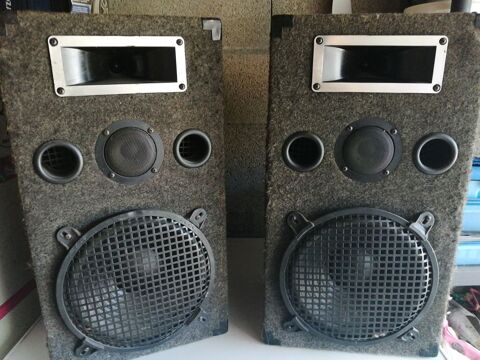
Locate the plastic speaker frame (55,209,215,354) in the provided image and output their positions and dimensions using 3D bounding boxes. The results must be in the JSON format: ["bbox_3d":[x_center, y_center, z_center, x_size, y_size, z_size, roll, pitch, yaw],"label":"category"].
[{"bbox_3d":[-0.175,0.168,0.634,0.260,0.260,0.060,-7,17,-20],"label":"plastic speaker frame"}]

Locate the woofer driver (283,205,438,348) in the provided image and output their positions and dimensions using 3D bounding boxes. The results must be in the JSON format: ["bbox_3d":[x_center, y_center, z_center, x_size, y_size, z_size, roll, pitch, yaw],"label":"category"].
[{"bbox_3d":[0.202,0.168,0.623,0.260,0.260,0.032,1,16,6],"label":"woofer driver"}]

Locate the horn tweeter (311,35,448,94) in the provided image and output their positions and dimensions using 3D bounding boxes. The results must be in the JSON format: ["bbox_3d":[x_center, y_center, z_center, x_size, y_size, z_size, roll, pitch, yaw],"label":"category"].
[{"bbox_3d":[0.206,-0.178,0.558,0.189,0.080,0.050,1,16,6],"label":"horn tweeter"}]

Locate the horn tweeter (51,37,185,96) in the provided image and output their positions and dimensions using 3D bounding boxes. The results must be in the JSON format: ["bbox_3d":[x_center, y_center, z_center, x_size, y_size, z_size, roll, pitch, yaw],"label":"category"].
[{"bbox_3d":[-0.181,-0.174,0.552,0.189,0.080,0.050,-7,17,-20],"label":"horn tweeter"}]

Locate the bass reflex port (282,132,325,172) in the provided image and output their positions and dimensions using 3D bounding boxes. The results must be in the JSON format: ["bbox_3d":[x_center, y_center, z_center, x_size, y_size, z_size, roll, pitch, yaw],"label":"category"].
[{"bbox_3d":[0.103,-0.053,0.598,0.066,0.066,0.060,2,17,7],"label":"bass reflex port"}]

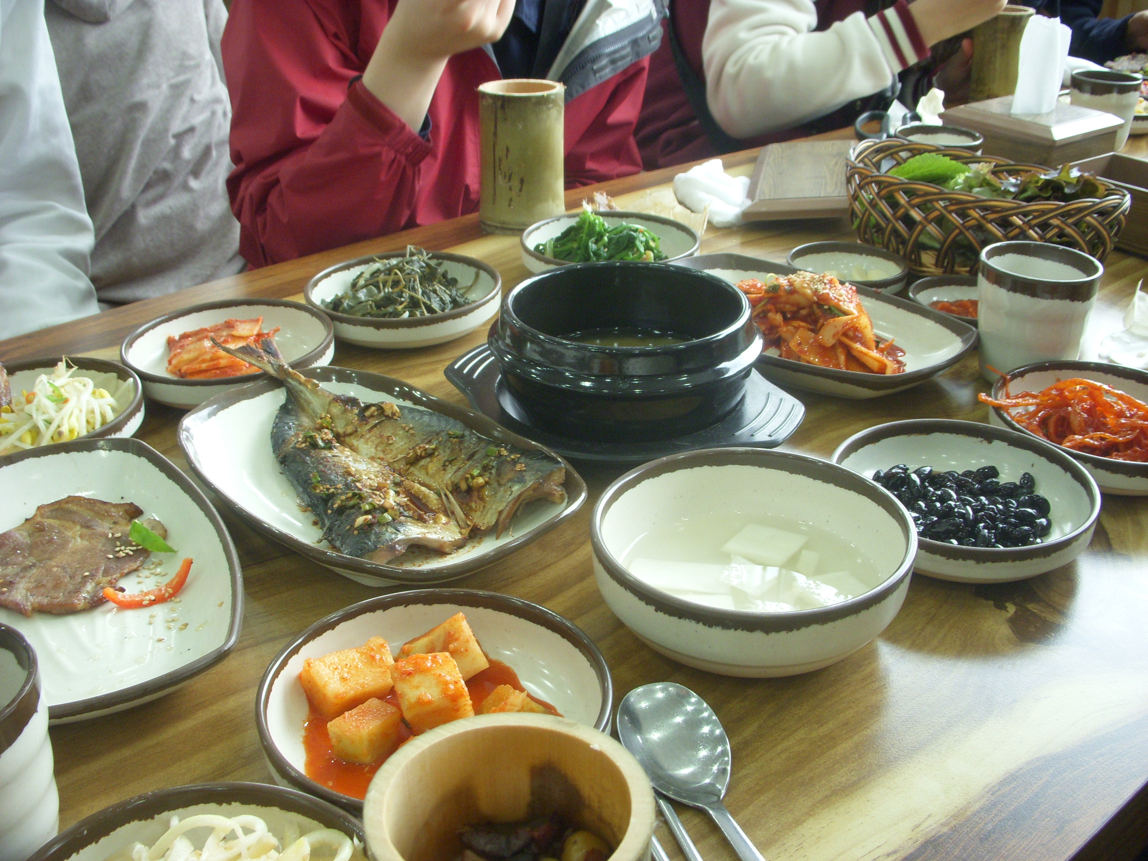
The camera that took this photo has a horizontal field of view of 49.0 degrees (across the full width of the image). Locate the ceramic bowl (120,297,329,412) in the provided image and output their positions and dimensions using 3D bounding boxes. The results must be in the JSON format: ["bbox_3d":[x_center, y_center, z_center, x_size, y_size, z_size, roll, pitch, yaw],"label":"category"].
[{"bbox_3d":[-0.233,-0.049,0.860,0.140,0.031,0.140,0,27,0],"label":"ceramic bowl"}]

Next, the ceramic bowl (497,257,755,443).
[{"bbox_3d":[0.032,-0.048,0.776,0.164,0.071,0.164,0,27,0],"label":"ceramic bowl"}]

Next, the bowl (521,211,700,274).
[{"bbox_3d":[0.029,-0.140,1.019,0.143,0.031,0.143,-1,27,0],"label":"bowl"}]

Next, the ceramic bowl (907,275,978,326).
[{"bbox_3d":[0.286,-0.084,0.911,0.088,0.028,0.088,0,27,0],"label":"ceramic bowl"}]

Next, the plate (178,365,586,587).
[{"bbox_3d":[-0.115,0.027,0.698,0.263,0.031,0.156,21,34,36],"label":"plate"}]

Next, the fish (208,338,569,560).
[{"bbox_3d":[-0.120,0.007,0.701,0.250,0.041,0.140,23,35,38],"label":"fish"}]

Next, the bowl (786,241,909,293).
[{"bbox_3d":[0.210,-0.119,0.975,0.090,0.027,0.090,6,28,11],"label":"bowl"}]

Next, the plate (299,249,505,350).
[{"bbox_3d":[-0.125,-0.093,0.927,0.143,0.031,0.143,-1,27,0],"label":"plate"}]

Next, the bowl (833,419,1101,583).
[{"bbox_3d":[0.202,0.038,0.665,0.138,0.030,0.138,0,27,0],"label":"bowl"}]

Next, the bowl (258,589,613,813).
[{"bbox_3d":[-0.057,0.118,0.521,0.141,0.031,0.141,-1,27,0],"label":"bowl"}]

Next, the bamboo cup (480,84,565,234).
[{"bbox_3d":[-0.045,-0.242,1.117,0.074,0.119,0.074,-1,27,-2],"label":"bamboo cup"}]

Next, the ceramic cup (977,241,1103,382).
[{"bbox_3d":[0.300,-0.073,0.825,0.075,0.081,0.075,10,29,19],"label":"ceramic cup"}]

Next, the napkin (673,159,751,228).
[{"bbox_3d":[0.128,-0.217,1.147,0.071,0.045,0.065,3,27,6],"label":"napkin"}]

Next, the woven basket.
[{"bbox_3d":[0.321,-0.176,1.032,0.235,0.075,0.125,24,36,39],"label":"woven basket"}]

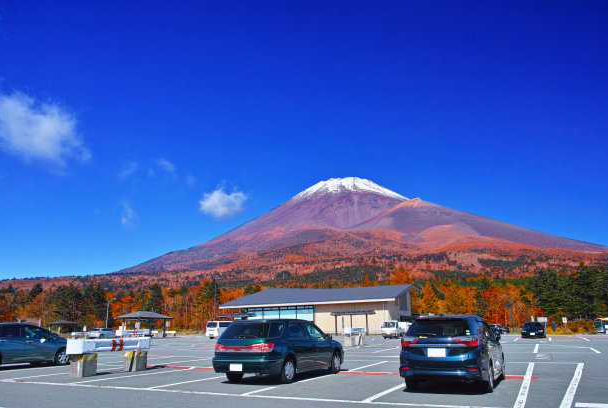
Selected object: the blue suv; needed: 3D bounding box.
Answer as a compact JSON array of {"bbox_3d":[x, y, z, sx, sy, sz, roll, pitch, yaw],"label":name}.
[{"bbox_3d":[3.523,3.351,11.039,1.700,1.545,4.400,-8,-16,26],"label":"blue suv"}]

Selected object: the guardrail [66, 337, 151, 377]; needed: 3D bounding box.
[{"bbox_3d":[-5.972,4.675,14.670,0.640,1.030,2.660,-8,-16,25],"label":"guardrail"}]

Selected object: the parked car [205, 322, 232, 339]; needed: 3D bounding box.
[{"bbox_3d":[-9.447,14.753,55.901,1.700,1.980,4.700,-8,-16,25],"label":"parked car"}]

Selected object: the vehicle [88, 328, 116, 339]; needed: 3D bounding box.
[{"bbox_3d":[-26.292,17.080,63.147,1.730,1.450,4.550,-8,-16,25],"label":"vehicle"}]

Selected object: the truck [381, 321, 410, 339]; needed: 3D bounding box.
[{"bbox_3d":[9.049,12.506,47.648,1.490,1.800,3.450,-8,-16,25],"label":"truck"}]

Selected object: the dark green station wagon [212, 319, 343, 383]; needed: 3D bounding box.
[{"bbox_3d":[-0.492,3.929,13.025,1.700,1.515,4.640,-8,-16,27],"label":"dark green station wagon"}]

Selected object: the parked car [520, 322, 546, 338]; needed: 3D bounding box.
[{"bbox_3d":[20.427,11.139,42.359,1.780,1.420,4.550,-8,-16,26],"label":"parked car"}]

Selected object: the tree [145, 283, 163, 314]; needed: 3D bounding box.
[{"bbox_3d":[-31.233,21.785,98.658,3.600,10.800,3.600,-1,-14,0],"label":"tree"}]

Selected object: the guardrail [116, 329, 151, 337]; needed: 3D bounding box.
[{"bbox_3d":[-12.728,9.981,35.382,0.610,1.220,2.670,-8,-16,27],"label":"guardrail"}]

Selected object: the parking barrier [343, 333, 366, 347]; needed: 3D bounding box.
[{"bbox_3d":[3.484,9.168,32.974,0.580,1.180,2.650,-8,-16,27],"label":"parking barrier"}]

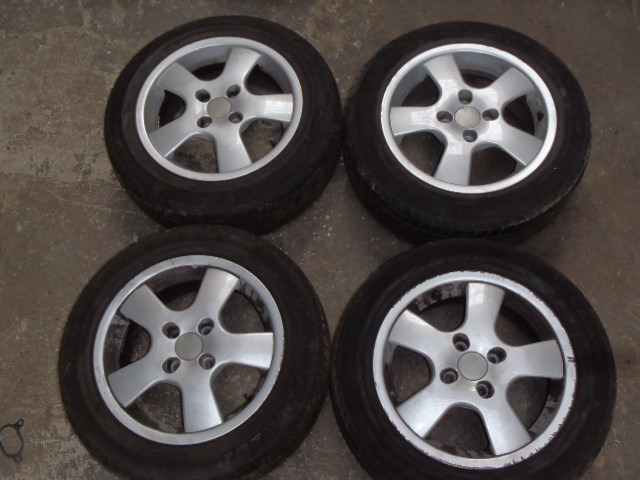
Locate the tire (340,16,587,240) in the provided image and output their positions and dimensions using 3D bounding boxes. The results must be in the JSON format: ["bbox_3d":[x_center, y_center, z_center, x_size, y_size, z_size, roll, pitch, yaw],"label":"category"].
[{"bbox_3d":[0.354,-0.258,1.744,0.598,0.189,0.598,0,68,4],"label":"tire"}]

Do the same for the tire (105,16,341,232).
[{"bbox_3d":[-0.239,-0.290,1.796,0.598,0.189,0.598,0,68,4],"label":"tire"}]

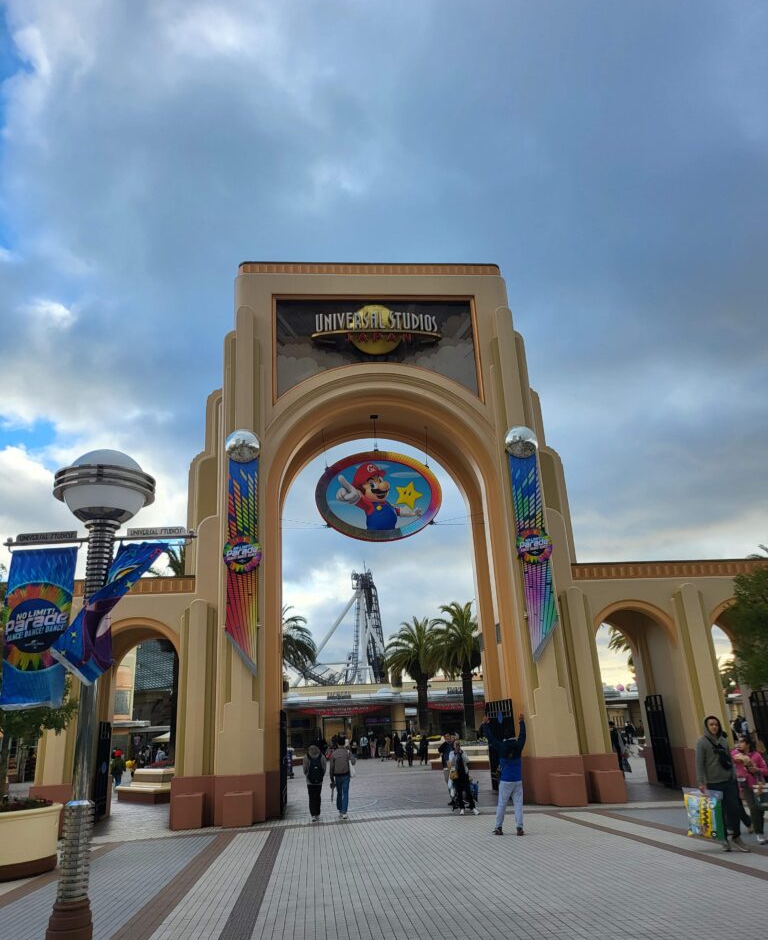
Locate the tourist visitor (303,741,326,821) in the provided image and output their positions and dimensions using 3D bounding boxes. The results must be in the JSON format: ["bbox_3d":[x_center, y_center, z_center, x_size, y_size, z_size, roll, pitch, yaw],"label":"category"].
[{"bbox_3d":[-1.581,7.174,16.297,0.540,1.610,0.440,-1,-21,-5],"label":"tourist visitor"}]

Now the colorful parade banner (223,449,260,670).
[{"bbox_3d":[-3.634,2.333,18.269,0.950,5.750,0.200,-1,-21,-5],"label":"colorful parade banner"}]

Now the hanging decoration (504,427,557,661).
[{"bbox_3d":[4.038,1.798,19.072,0.980,6.450,0.450,-1,-21,-6],"label":"hanging decoration"}]

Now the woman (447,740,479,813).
[{"bbox_3d":[1.804,6.928,16.039,0.620,1.550,0.480,0,-21,-8],"label":"woman"}]

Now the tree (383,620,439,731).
[{"bbox_3d":[2.306,14.282,48.964,4.500,8.200,4.500,-1,-21,-5],"label":"tree"}]

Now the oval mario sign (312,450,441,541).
[{"bbox_3d":[-0.135,0.759,20.561,3.660,2.760,0.280,-1,-21,-5],"label":"oval mario sign"}]

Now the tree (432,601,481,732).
[{"bbox_3d":[4.785,11.930,42.157,4.400,8.300,4.400,-1,-21,-6],"label":"tree"}]

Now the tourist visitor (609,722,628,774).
[{"bbox_3d":[7.214,8.669,21.802,0.580,1.740,0.420,-6,-21,8],"label":"tourist visitor"}]

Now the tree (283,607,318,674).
[{"bbox_3d":[-6.652,13.337,45.844,4.800,9.300,4.800,-1,-21,-6],"label":"tree"}]

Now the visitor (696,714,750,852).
[{"bbox_3d":[4.736,4.353,10.023,0.570,1.730,0.420,-8,-21,12],"label":"visitor"}]

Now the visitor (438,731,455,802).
[{"bbox_3d":[1.596,7.658,18.239,0.500,1.700,0.350,-4,-21,3],"label":"visitor"}]

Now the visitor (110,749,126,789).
[{"bbox_3d":[-12.328,13.991,33.079,0.520,1.680,0.380,-1,-21,-6],"label":"visitor"}]

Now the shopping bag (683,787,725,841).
[{"bbox_3d":[4.402,4.736,9.746,0.150,0.620,0.540,16,-28,-42],"label":"shopping bag"}]

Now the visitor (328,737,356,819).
[{"bbox_3d":[-0.990,7.177,16.631,0.560,1.740,0.380,-1,-21,-6],"label":"visitor"}]

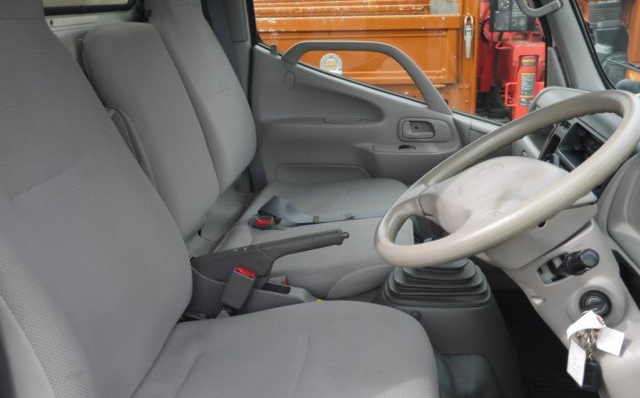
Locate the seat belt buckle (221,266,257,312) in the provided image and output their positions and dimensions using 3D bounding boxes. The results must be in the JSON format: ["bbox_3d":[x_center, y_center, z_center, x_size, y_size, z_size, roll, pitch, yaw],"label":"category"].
[{"bbox_3d":[-0.148,0.163,1.280,0.040,0.069,0.024,25,20,2],"label":"seat belt buckle"}]

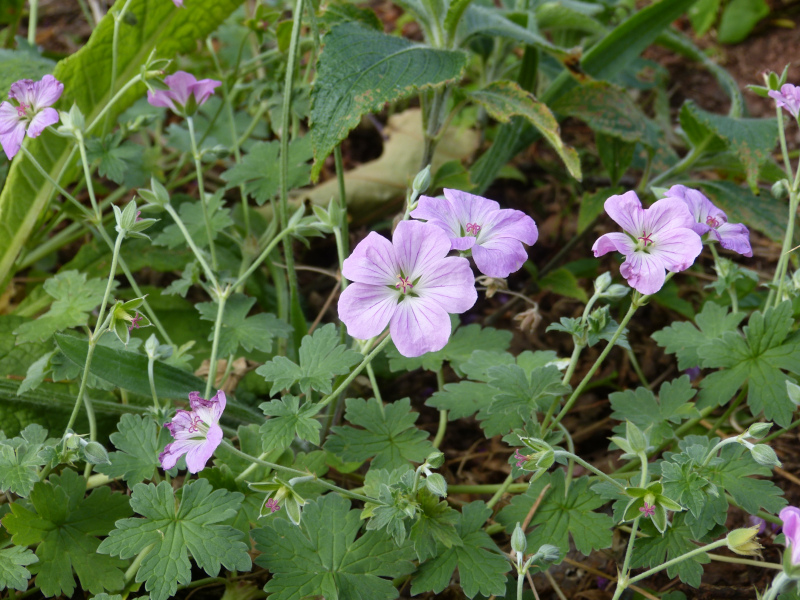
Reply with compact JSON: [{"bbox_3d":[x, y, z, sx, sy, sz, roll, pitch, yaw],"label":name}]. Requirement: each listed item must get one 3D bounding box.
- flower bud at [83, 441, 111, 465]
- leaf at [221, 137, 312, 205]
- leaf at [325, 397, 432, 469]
[{"bbox_3d":[-0.095,0.048,0.500,0.010,0.006,0.006,37,0,6],"label":"flower bud"},{"bbox_3d":[-0.057,-0.055,0.680,0.041,0.011,0.036,9,52,7],"label":"leaf"},{"bbox_3d":[-0.007,0.042,0.500,0.034,0.006,0.031,0,41,0],"label":"leaf"}]

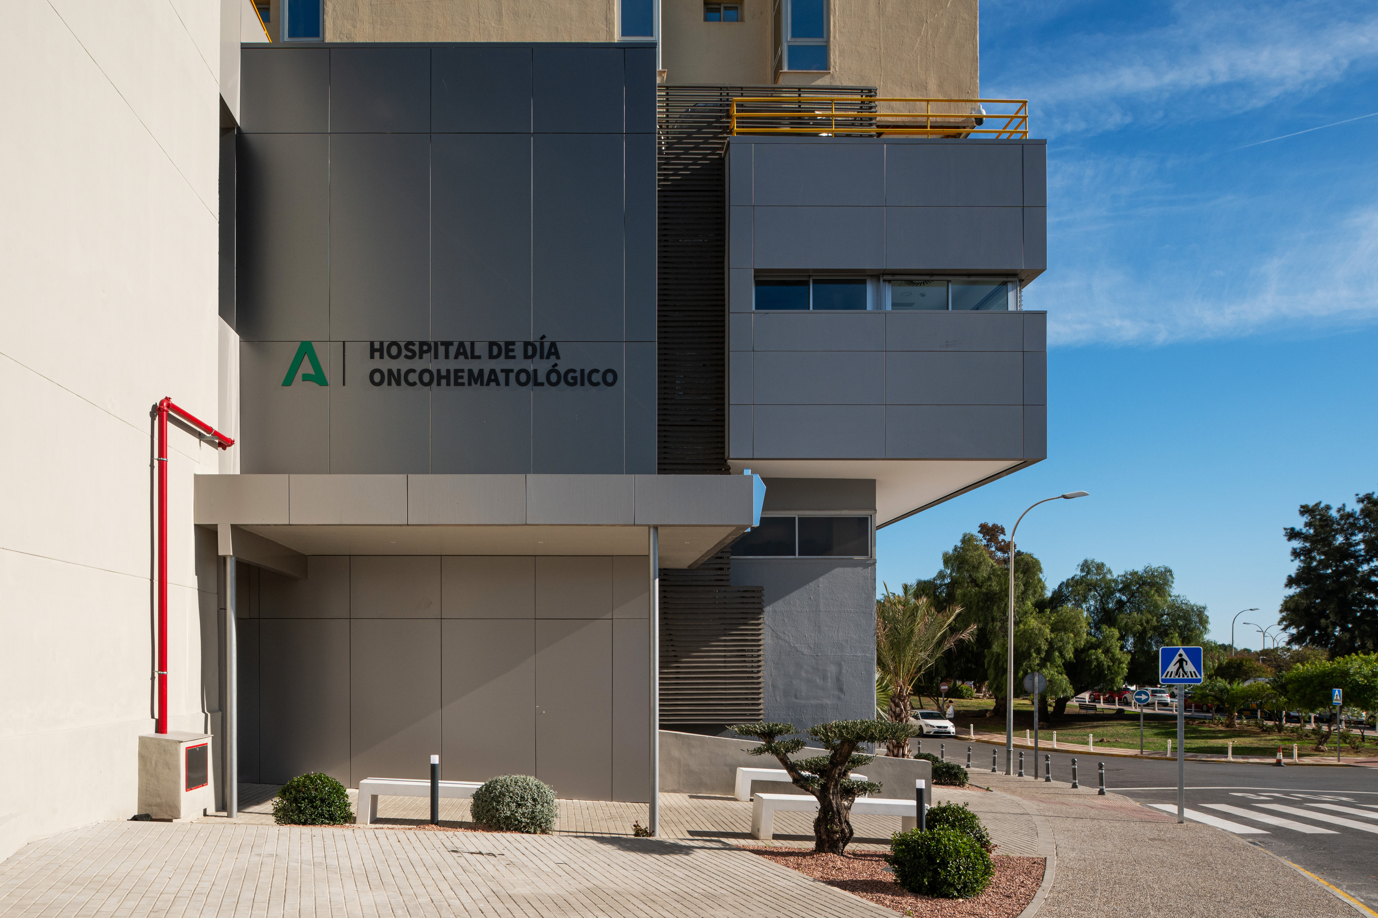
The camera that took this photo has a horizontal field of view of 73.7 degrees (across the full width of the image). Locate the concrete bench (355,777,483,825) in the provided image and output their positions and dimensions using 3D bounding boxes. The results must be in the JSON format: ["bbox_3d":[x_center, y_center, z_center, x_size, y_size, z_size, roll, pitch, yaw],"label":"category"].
[{"bbox_3d":[-2.610,3.730,9.950,1.850,0.460,0.420,0,0,0],"label":"concrete bench"}]

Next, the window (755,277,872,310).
[{"bbox_3d":[1.930,-2.564,14.245,1.814,0.516,0.090,0,0,0],"label":"window"}]

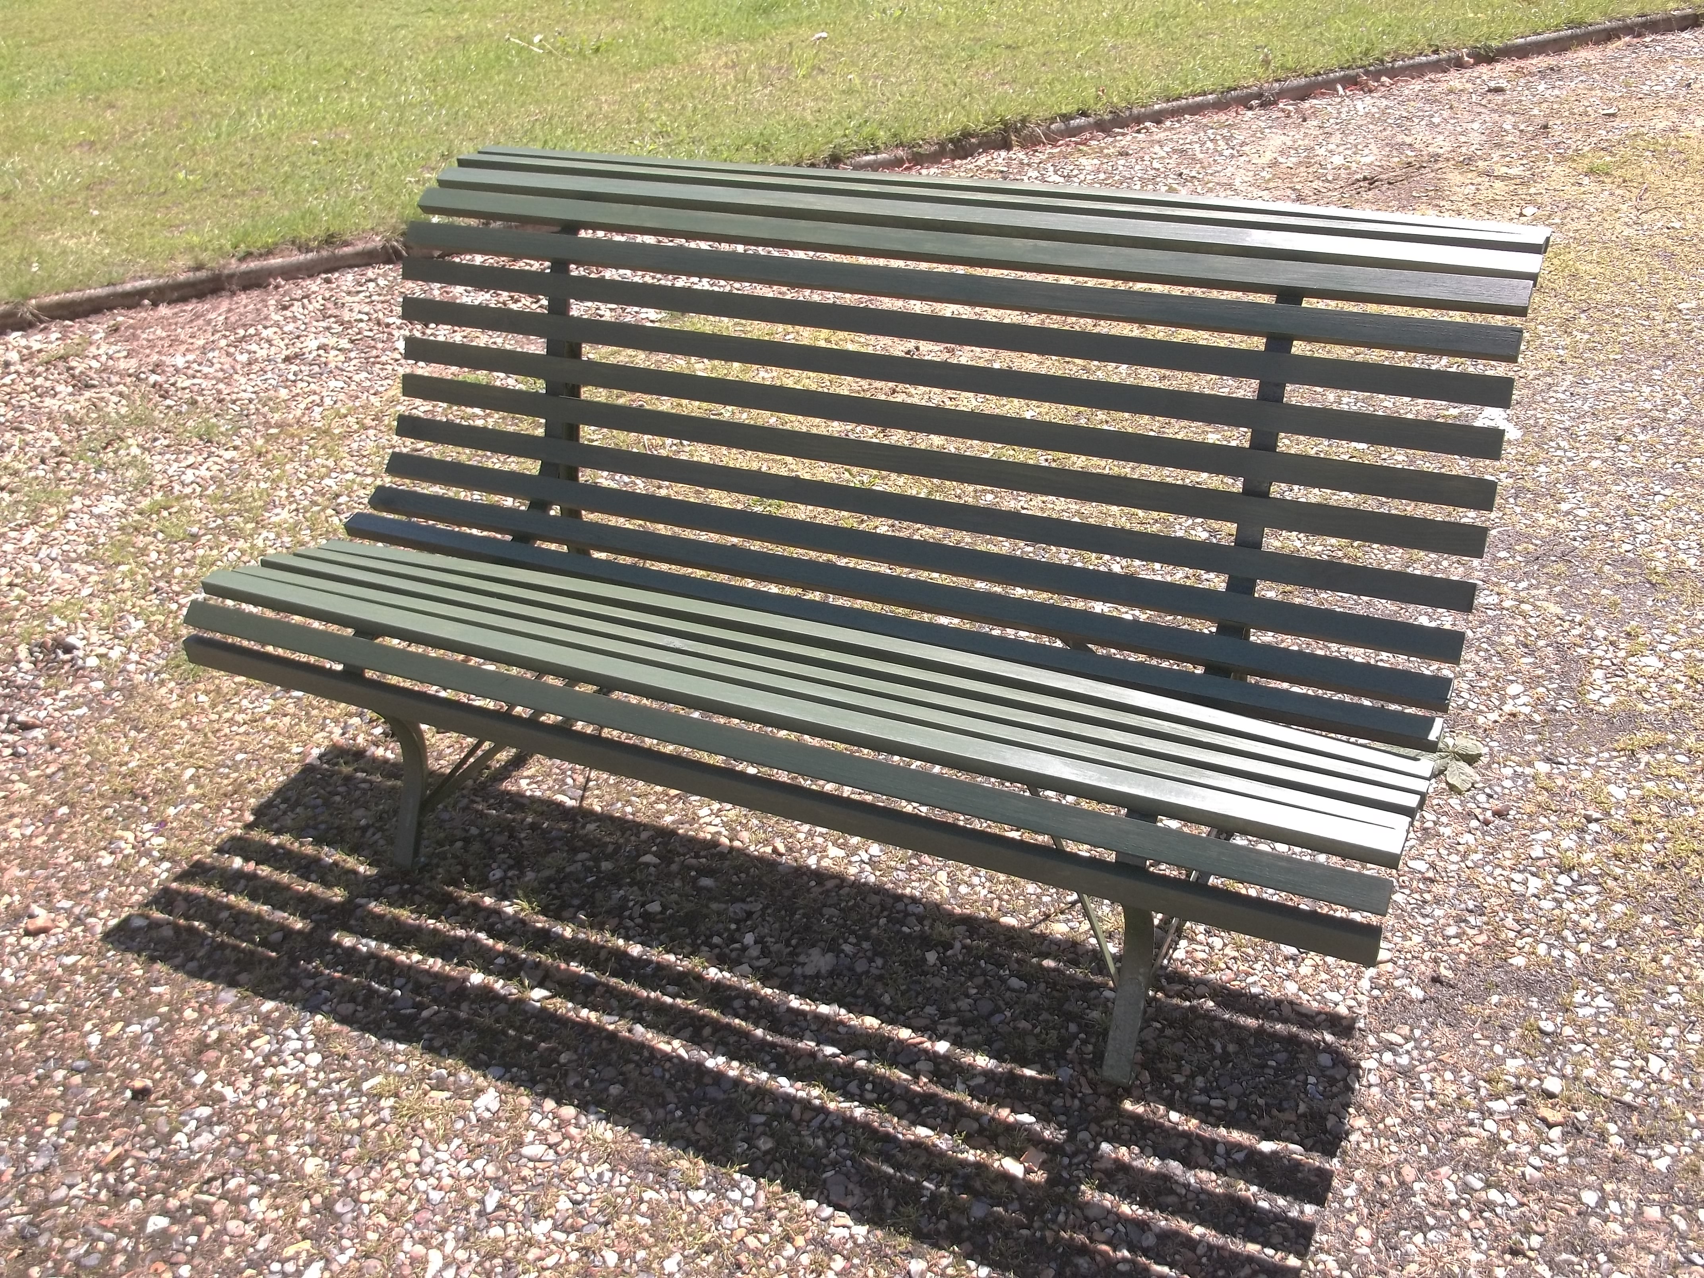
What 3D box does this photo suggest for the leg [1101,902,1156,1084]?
[{"bbox_3d":[0.352,0.446,2.066,0.036,0.280,0.095,11,34,24],"label":"leg"}]

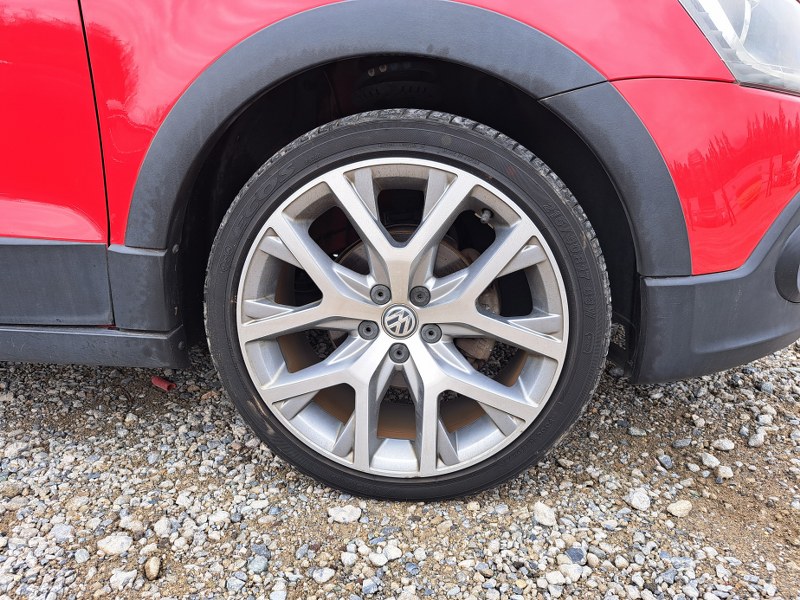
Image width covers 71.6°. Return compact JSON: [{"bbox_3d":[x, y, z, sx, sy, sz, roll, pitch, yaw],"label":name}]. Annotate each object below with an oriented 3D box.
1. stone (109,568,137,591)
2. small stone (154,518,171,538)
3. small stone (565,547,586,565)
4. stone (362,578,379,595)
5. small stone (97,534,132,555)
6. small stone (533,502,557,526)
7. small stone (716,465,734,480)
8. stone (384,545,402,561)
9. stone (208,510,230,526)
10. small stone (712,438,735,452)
[{"bbox_3d":[-0.349,0.354,0.701,0.032,0.021,0.029,-6,16,-19],"label":"stone"},{"bbox_3d":[-0.342,0.327,0.798,0.024,0.022,0.033,-6,16,-19],"label":"small stone"},{"bbox_3d":[0.233,0.340,0.735,0.027,0.018,0.024,5,16,19],"label":"small stone"},{"bbox_3d":[-0.037,0.359,0.695,0.020,0.014,0.022,-4,15,-16],"label":"stone"},{"bbox_3d":[-0.393,0.336,0.764,0.046,0.024,0.031,-3,15,-8],"label":"small stone"},{"bbox_3d":[0.216,0.321,0.831,0.029,0.024,0.045,-5,15,-17],"label":"small stone"},{"bbox_3d":[0.550,0.291,0.936,0.024,0.017,0.027,10,18,32],"label":"small stone"},{"bbox_3d":[-0.009,0.343,0.754,0.025,0.016,0.023,0,14,1],"label":"stone"},{"bbox_3d":[-0.266,0.322,0.818,0.031,0.019,0.025,-9,17,-31],"label":"stone"},{"bbox_3d":[0.595,0.267,1.020,0.036,0.022,0.030,9,17,32],"label":"small stone"}]

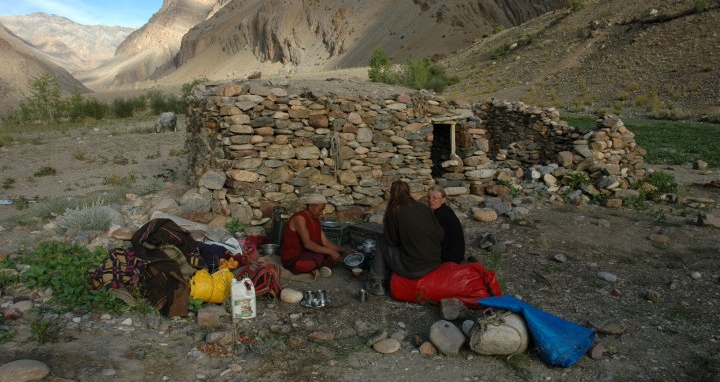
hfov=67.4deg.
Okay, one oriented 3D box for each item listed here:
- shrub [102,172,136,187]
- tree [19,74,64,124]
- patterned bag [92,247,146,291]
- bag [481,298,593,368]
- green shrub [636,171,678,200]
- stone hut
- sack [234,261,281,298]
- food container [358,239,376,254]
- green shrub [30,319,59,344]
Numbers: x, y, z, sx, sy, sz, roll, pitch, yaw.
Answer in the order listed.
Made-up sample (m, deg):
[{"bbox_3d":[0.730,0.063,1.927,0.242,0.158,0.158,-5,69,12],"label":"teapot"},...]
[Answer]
[{"bbox_3d":[-4.331,-0.189,9.724,0.620,0.260,0.500,-4,11,-24],"label":"shrub"},{"bbox_3d":[-22.413,-6.509,38.000,3.200,3.600,3.000,-6,11,-30],"label":"tree"},{"bbox_3d":[-2.124,0.721,4.903,0.460,0.290,0.330,-3,11,-19],"label":"patterned bag"},{"bbox_3d":[1.200,0.924,3.735,0.380,0.220,0.800,-6,10,-34],"label":"bag"},{"bbox_3d":[5.074,-0.111,9.248,0.640,0.430,0.550,6,11,29],"label":"green shrub"},{"bbox_3d":[0.718,-0.963,9.855,7.200,2.000,3.500,-3,10,-15],"label":"stone hut"},{"bbox_3d":[-0.872,0.760,4.762,0.400,0.260,0.320,-1,10,-6],"label":"sack"},{"bbox_3d":[0.074,0.547,5.300,0.150,0.140,0.160,0,10,0],"label":"food container"},{"bbox_3d":[-2.252,0.991,3.822,0.180,0.130,0.150,-6,12,-31],"label":"green shrub"}]

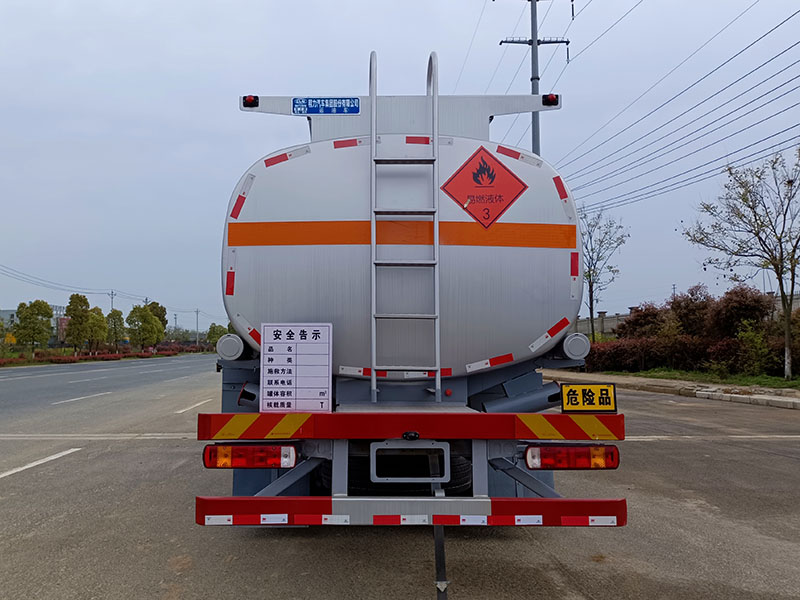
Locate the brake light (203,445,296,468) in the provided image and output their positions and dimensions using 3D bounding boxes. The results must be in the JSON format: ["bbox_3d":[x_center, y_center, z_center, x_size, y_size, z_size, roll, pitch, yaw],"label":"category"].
[{"bbox_3d":[-0.829,0.871,3.240,0.520,0.132,0.100,0,-4,0],"label":"brake light"}]

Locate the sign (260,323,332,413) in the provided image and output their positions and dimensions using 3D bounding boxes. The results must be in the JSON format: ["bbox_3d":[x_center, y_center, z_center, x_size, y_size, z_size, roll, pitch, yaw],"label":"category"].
[{"bbox_3d":[-0.576,0.380,3.232,0.407,0.497,0.020,0,-4,0],"label":"sign"}]

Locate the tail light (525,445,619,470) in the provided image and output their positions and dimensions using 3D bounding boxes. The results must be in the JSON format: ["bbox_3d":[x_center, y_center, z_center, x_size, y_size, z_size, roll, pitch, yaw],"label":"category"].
[{"bbox_3d":[0.953,0.873,3.240,0.516,0.133,0.100,0,-4,0],"label":"tail light"}]

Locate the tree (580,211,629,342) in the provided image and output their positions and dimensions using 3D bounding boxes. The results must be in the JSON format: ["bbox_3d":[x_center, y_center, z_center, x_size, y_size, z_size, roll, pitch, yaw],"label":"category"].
[{"bbox_3d":[10.274,-0.655,30.106,3.800,8.008,3.800,0,-4,0],"label":"tree"}]

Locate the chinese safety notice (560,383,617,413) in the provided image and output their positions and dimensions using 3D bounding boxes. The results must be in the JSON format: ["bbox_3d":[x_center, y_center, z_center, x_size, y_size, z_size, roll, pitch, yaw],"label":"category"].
[{"bbox_3d":[1.051,0.548,3.221,0.307,0.167,0.020,0,-4,0],"label":"chinese safety notice"}]

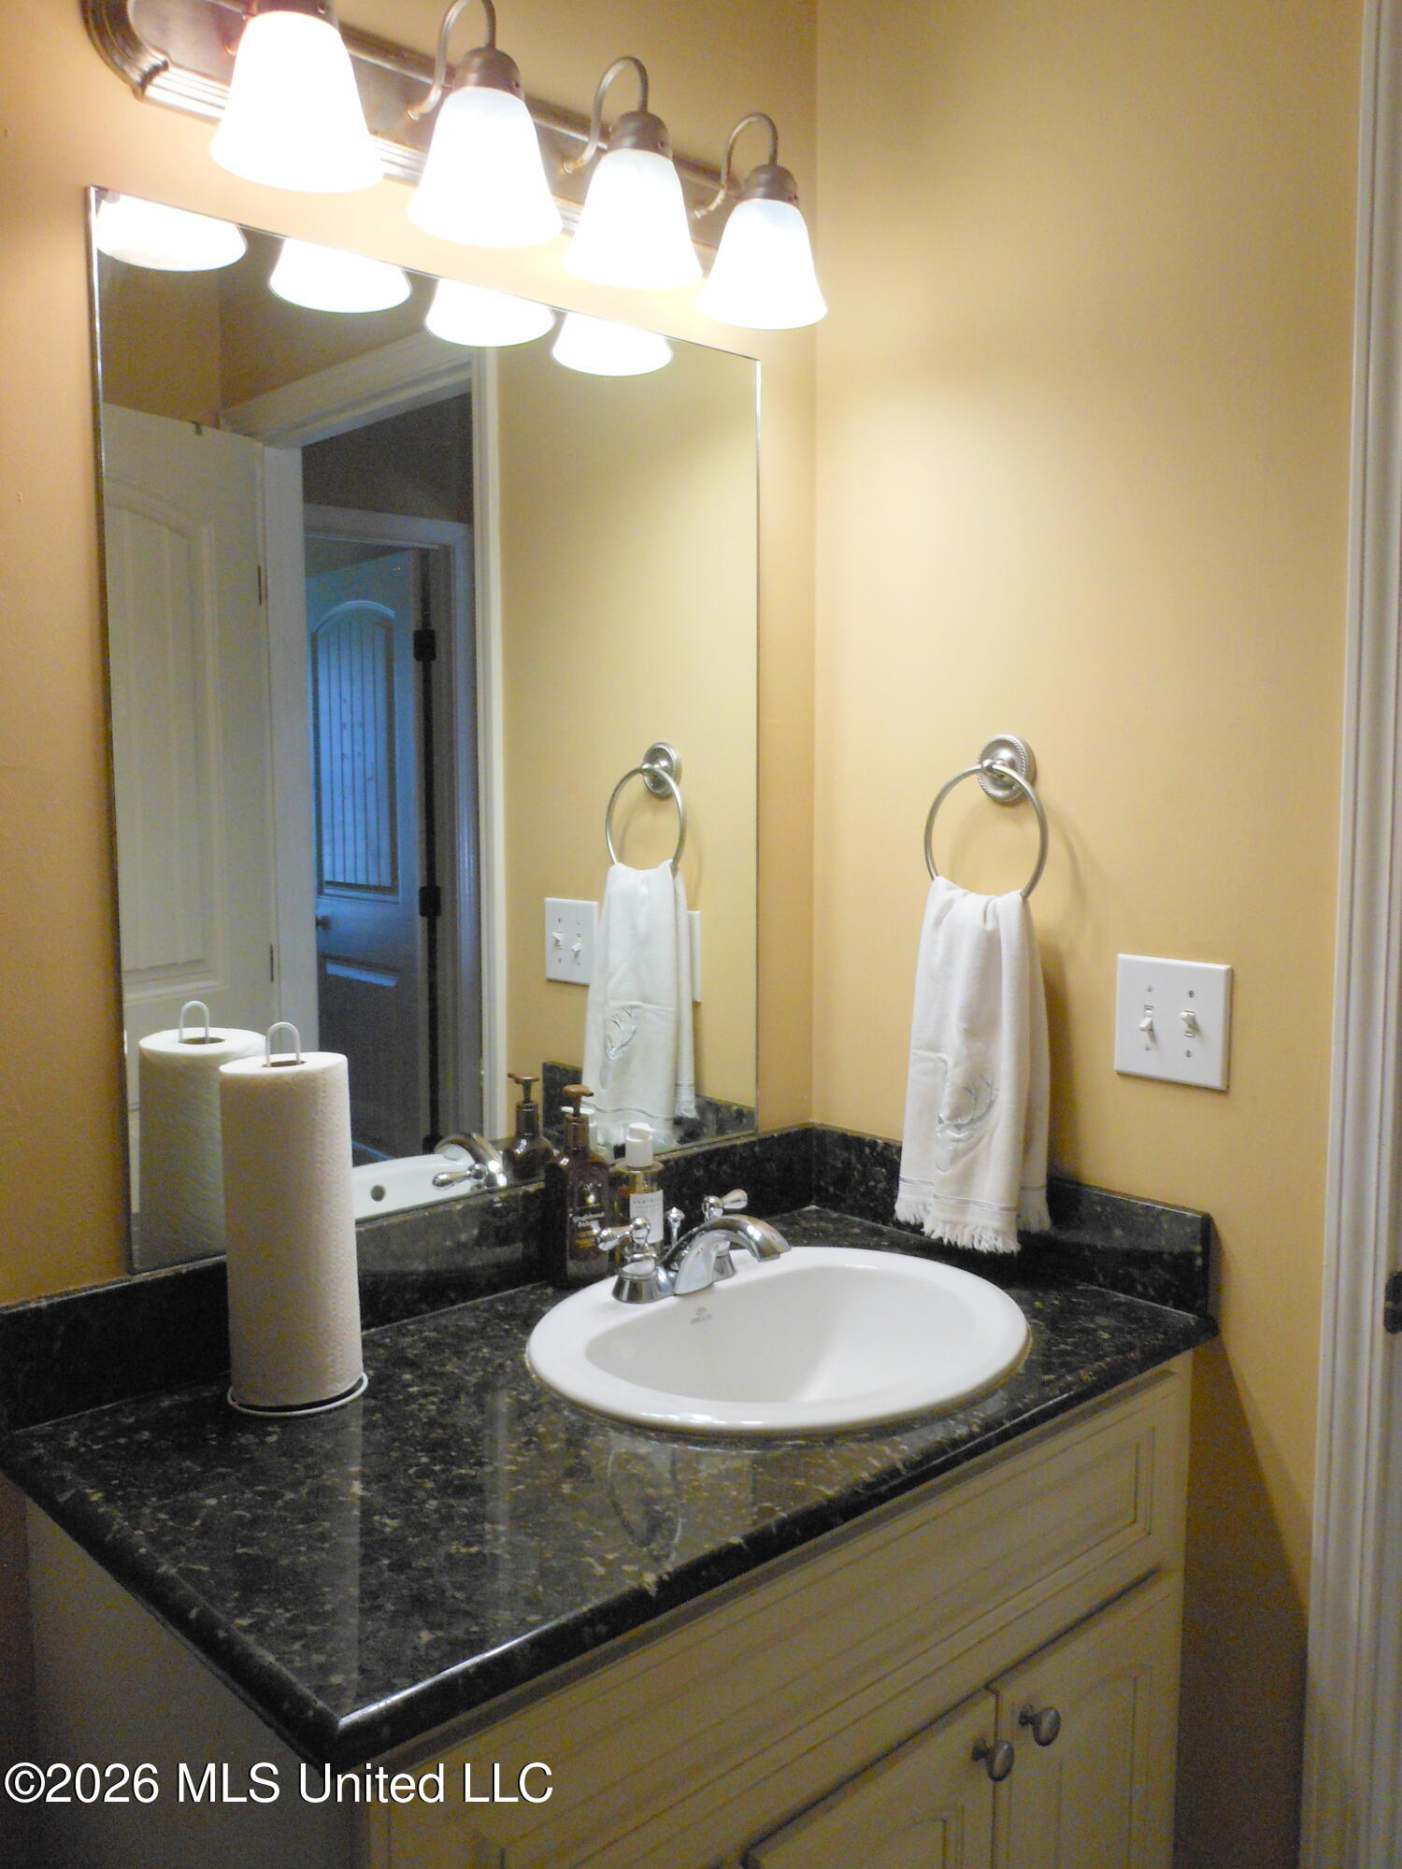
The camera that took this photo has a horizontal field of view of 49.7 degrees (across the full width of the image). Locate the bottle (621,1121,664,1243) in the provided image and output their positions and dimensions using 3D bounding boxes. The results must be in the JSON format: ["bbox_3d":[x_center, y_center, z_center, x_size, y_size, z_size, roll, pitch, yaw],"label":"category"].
[{"bbox_3d":[-0.064,0.284,1.641,0.055,0.156,0.055,0,6,0],"label":"bottle"}]

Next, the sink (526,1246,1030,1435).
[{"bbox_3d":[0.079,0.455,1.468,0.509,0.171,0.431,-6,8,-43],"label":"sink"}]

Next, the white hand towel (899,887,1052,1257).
[{"bbox_3d":[0.290,0.139,1.636,0.065,0.398,0.199,-6,8,-43],"label":"white hand towel"}]

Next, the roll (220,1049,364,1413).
[{"bbox_3d":[-0.352,0.252,1.302,0.109,0.284,0.109,0,6,0],"label":"roll"}]

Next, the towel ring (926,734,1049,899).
[{"bbox_3d":[0.313,-0.118,1.616,0.062,0.189,0.161,-6,8,-43],"label":"towel ring"}]

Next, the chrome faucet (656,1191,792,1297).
[{"bbox_3d":[0.018,0.321,1.518,0.207,0.091,0.189,-6,8,-43],"label":"chrome faucet"}]

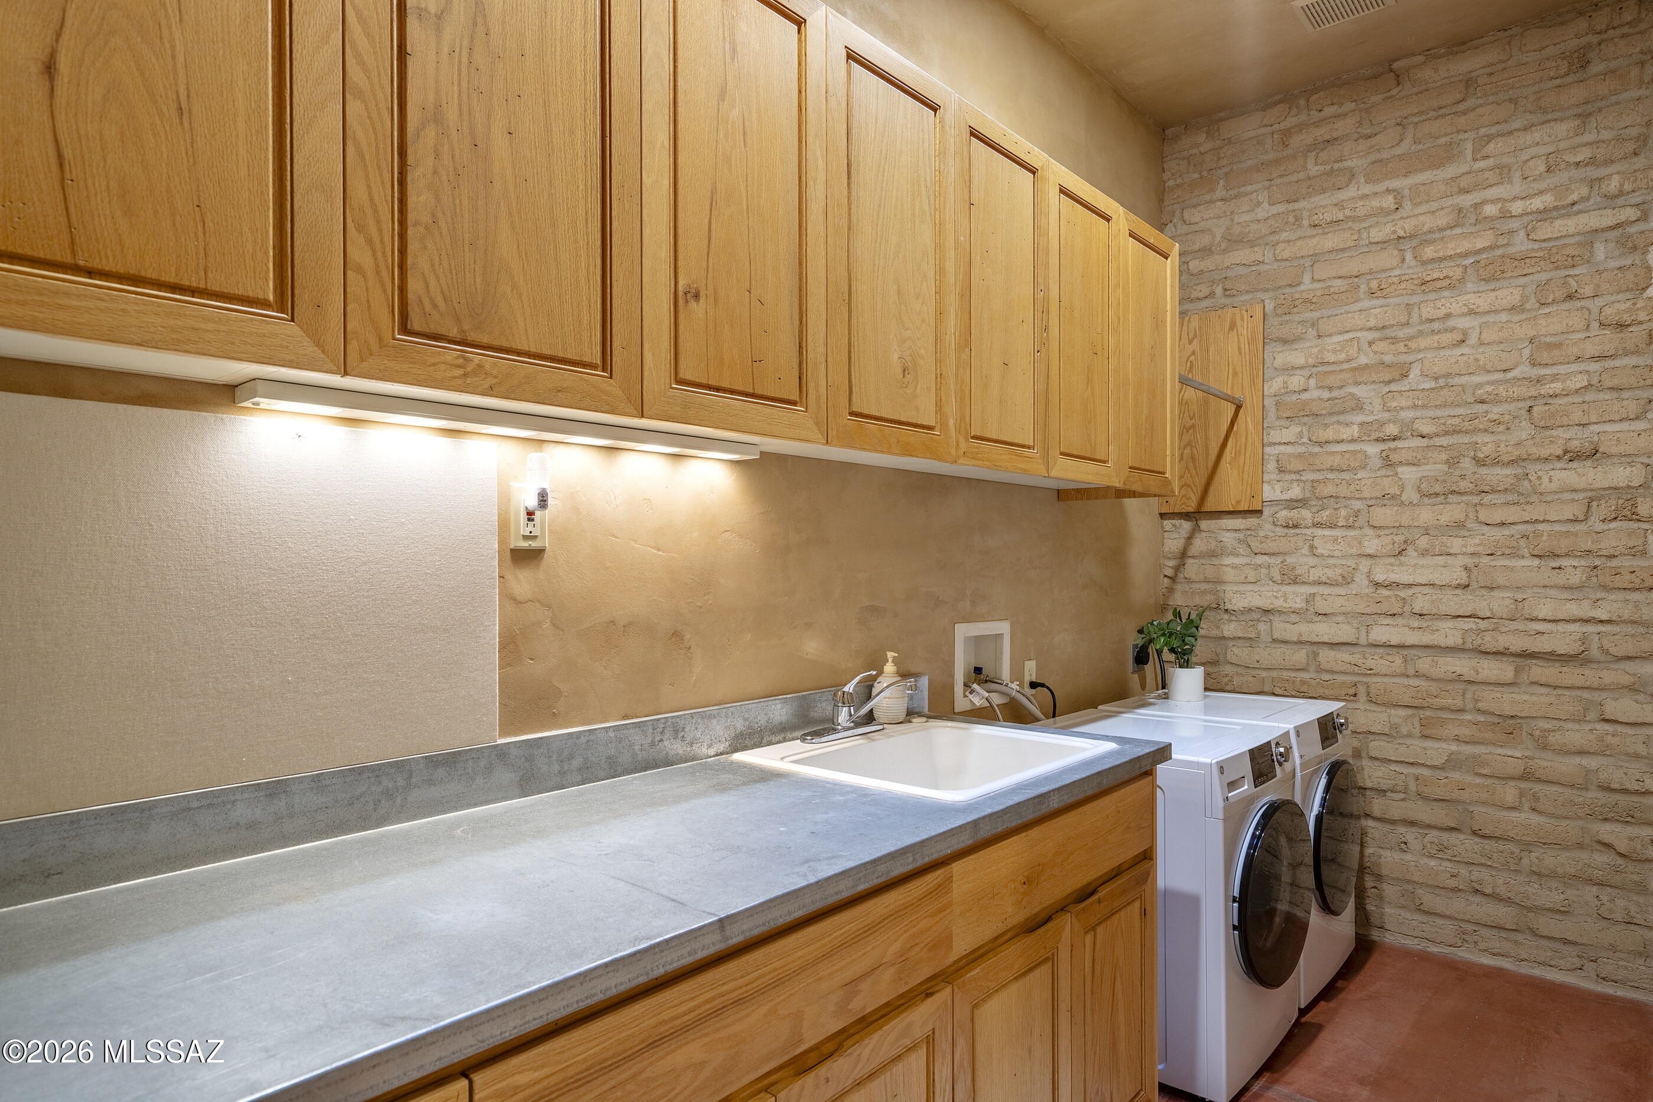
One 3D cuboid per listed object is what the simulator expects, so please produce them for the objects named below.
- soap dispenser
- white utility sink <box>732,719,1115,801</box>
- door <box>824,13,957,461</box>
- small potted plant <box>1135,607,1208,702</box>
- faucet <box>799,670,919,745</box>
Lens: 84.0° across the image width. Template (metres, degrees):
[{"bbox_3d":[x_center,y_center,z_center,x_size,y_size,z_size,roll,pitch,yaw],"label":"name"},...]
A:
[{"bbox_3d":[0.158,0.340,2.273,0.088,0.167,0.088,0,-1,0],"label":"soap dispenser"},{"bbox_3d":[0.226,0.555,1.962,0.562,0.285,0.640,-1,-1,42],"label":"white utility sink"},{"bbox_3d":[0.127,-0.569,1.764,0.021,0.768,0.395,-1,-1,42],"label":"door"},{"bbox_3d":[1.226,0.358,3.234,0.220,0.325,0.240,-1,-1,42],"label":"small potted plant"},{"bbox_3d":[0.110,0.343,2.049,0.255,0.157,0.255,-1,-1,42],"label":"faucet"}]

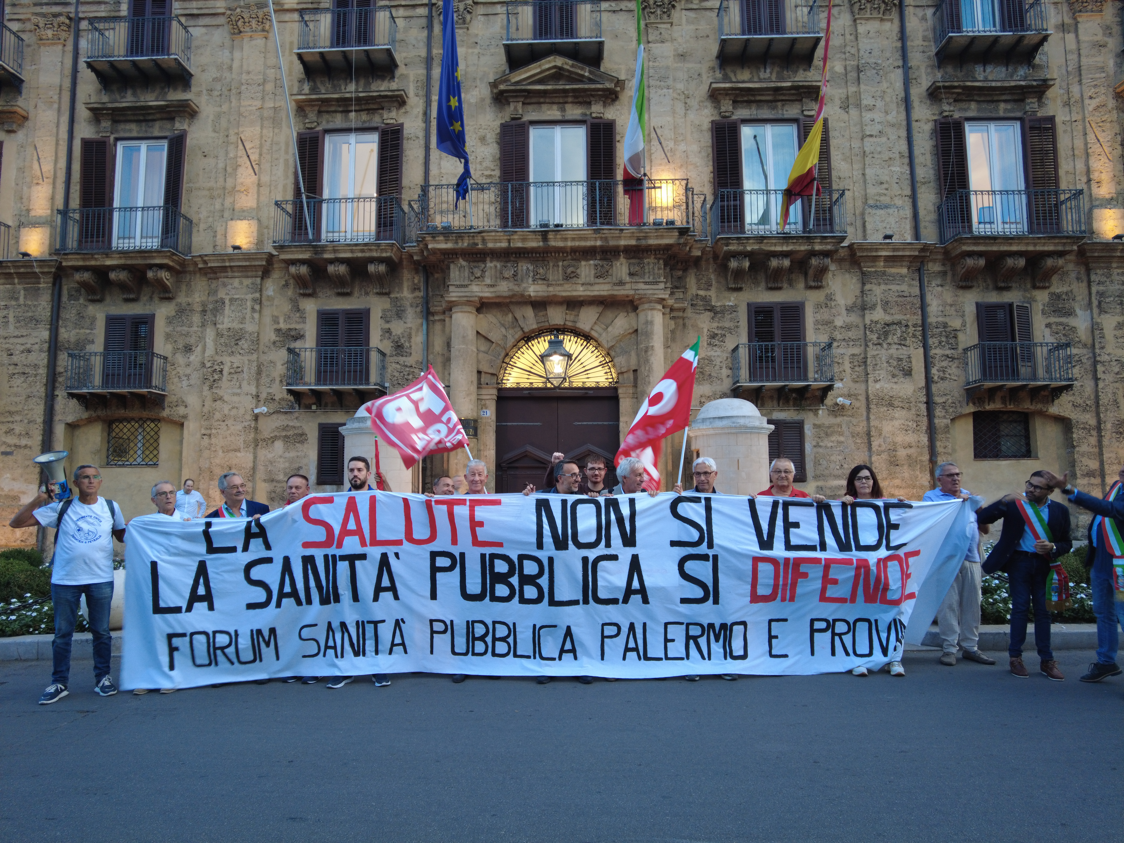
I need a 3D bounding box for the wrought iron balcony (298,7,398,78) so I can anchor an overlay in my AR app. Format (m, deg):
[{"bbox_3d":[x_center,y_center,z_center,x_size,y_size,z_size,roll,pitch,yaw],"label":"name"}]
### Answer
[{"bbox_3d":[-5.141,-9.131,15.608,2.292,1.146,0.710,-1,-5,2],"label":"wrought iron balcony"}]

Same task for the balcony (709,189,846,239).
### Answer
[{"bbox_3d":[4.881,-4.544,14.743,2.843,1.076,0.840,-1,-5,2],"label":"balcony"}]

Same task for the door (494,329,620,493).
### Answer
[{"bbox_3d":[-0.108,0.358,16.146,3.054,5.368,0.240,0,-5,2],"label":"door"}]

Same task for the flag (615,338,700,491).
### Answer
[{"bbox_3d":[0.785,-0.033,5.350,0.680,1.270,0.350,-1,-5,2],"label":"flag"}]

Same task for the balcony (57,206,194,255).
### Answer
[{"bbox_3d":[-11.053,-4.702,16.385,2.900,1.100,0.800,0,-5,2],"label":"balcony"}]

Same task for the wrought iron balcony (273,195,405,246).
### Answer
[{"bbox_3d":[-5.110,-4.448,15.030,2.809,1.090,0.880,-1,-5,2],"label":"wrought iron balcony"}]

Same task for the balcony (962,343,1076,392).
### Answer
[{"bbox_3d":[10.797,-1.297,15.374,2.091,1.038,0.660,0,-5,2],"label":"balcony"}]

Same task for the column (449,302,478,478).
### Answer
[{"bbox_3d":[-2.167,0.030,14.351,0.680,5.556,0.680,-1,-5,2],"label":"column"}]

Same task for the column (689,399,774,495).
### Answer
[{"bbox_3d":[2.960,1.076,11.251,1.504,2.979,1.504,0,-5,2],"label":"column"}]

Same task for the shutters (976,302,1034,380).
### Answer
[{"bbox_3d":[10.779,-1.916,15.641,1.311,2.017,0.360,0,-5,2],"label":"shutters"}]

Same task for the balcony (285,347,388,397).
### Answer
[{"bbox_3d":[-5.528,-1.235,15.949,2.214,1.067,0.660,0,-5,2],"label":"balcony"}]

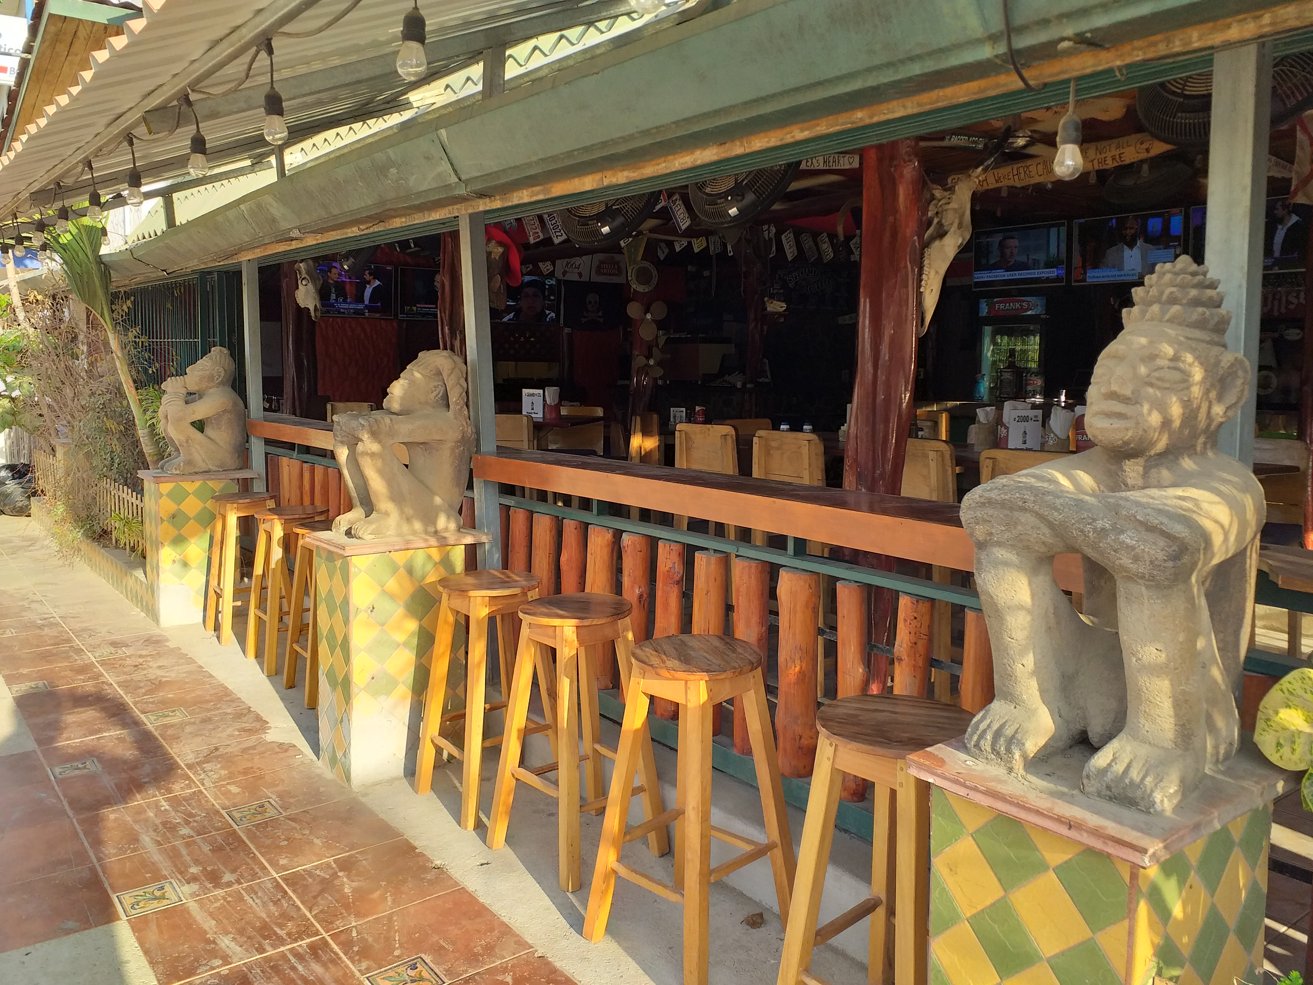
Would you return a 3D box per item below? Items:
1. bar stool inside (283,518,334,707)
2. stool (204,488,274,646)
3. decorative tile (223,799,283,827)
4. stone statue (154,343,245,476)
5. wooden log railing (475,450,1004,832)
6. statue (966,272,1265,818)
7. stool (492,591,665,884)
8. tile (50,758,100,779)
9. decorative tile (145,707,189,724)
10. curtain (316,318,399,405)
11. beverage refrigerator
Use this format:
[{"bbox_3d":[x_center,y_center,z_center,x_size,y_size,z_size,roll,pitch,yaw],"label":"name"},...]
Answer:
[{"bbox_3d":[-1.370,0.502,4.250,0.390,0.734,0.370,-6,9,-39],"label":"bar stool inside"},{"bbox_3d":[-2.354,0.422,5.692,0.410,0.803,0.410,-4,8,-39],"label":"stool"},{"bbox_3d":[-1.257,1.007,3.085,0.140,0.010,0.140,-3,8,-39],"label":"decorative tile"},{"bbox_3d":[-2.505,-0.463,5.427,0.430,0.700,0.300,-6,9,-39],"label":"stone statue"},{"bbox_3d":[0.205,0.415,2.934,0.283,0.887,2.484,-6,9,-39],"label":"wooden log railing"},{"bbox_3d":[0.768,0.042,1.593,0.465,0.810,0.375,-4,8,-39],"label":"statue"},{"bbox_3d":[-0.250,0.754,3.127,0.410,0.803,0.410,-4,8,-39],"label":"stool"},{"bbox_3d":[-2.211,1.051,3.752,0.152,0.010,0.152,-4,8,-39],"label":"tile"},{"bbox_3d":[-2.151,0.987,4.335,0.152,0.010,0.152,-4,8,-39],"label":"decorative tile"},{"bbox_3d":[-2.912,-1.231,9.687,0.827,0.968,0.050,-6,9,-39],"label":"curtain"},{"bbox_3d":[3.368,-0.831,8.983,0.640,1.822,0.664,-6,9,-39],"label":"beverage refrigerator"}]

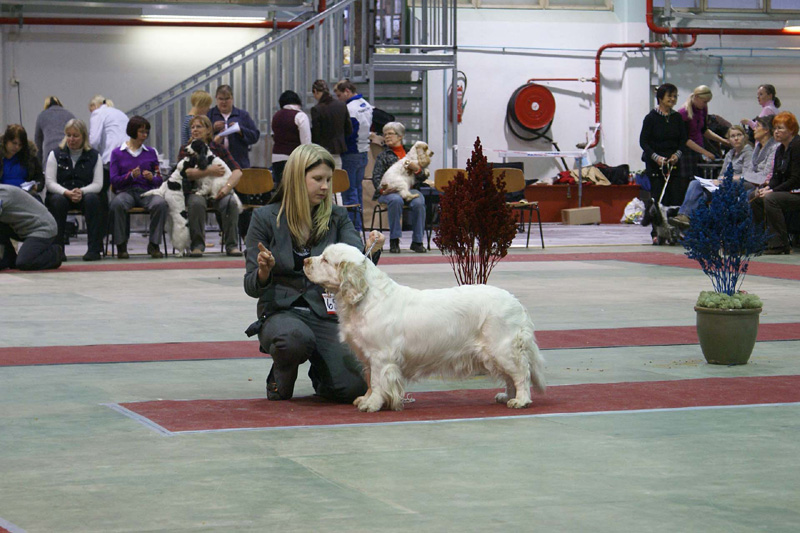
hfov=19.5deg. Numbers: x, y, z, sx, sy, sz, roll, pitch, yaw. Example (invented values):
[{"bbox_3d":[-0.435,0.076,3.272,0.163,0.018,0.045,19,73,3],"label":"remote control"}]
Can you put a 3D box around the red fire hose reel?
[{"bbox_3d":[1.719,-2.027,30.500,0.600,0.760,0.300,-1,3,-21],"label":"red fire hose reel"}]

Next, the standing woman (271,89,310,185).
[{"bbox_3d":[-1.234,-1.153,26.155,0.480,1.640,0.360,1,3,20],"label":"standing woman"}]

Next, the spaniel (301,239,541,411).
[{"bbox_3d":[0.092,0.219,8.770,0.900,0.620,0.290,-1,3,-10],"label":"spaniel"}]

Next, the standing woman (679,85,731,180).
[{"bbox_3d":[3.229,-1.099,24.900,0.550,1.660,0.500,3,4,45],"label":"standing woman"}]

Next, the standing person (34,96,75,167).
[{"bbox_3d":[-3.623,-1.016,24.600,0.500,1.550,0.520,-1,3,-12],"label":"standing person"}]

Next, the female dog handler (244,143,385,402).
[{"bbox_3d":[-0.348,0.013,9.180,0.550,0.995,0.660,-1,3,-7],"label":"female dog handler"}]

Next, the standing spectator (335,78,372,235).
[{"bbox_3d":[-0.531,-1.223,26.352,0.500,1.750,0.400,-3,4,-37],"label":"standing spectator"}]

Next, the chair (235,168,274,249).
[{"bbox_3d":[-1.410,-0.564,23.028,0.460,0.810,0.500,-1,3,-20],"label":"chair"}]

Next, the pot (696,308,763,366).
[{"bbox_3d":[1.605,0.333,11.392,0.330,0.275,0.330,0,3,0],"label":"pot"}]

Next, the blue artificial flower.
[{"bbox_3d":[1.498,-0.145,10.770,0.400,0.550,0.380,0,3,8],"label":"blue artificial flower"}]

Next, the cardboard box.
[{"bbox_3d":[2.414,-0.682,31.200,0.430,0.210,0.310,-1,3,-20],"label":"cardboard box"}]

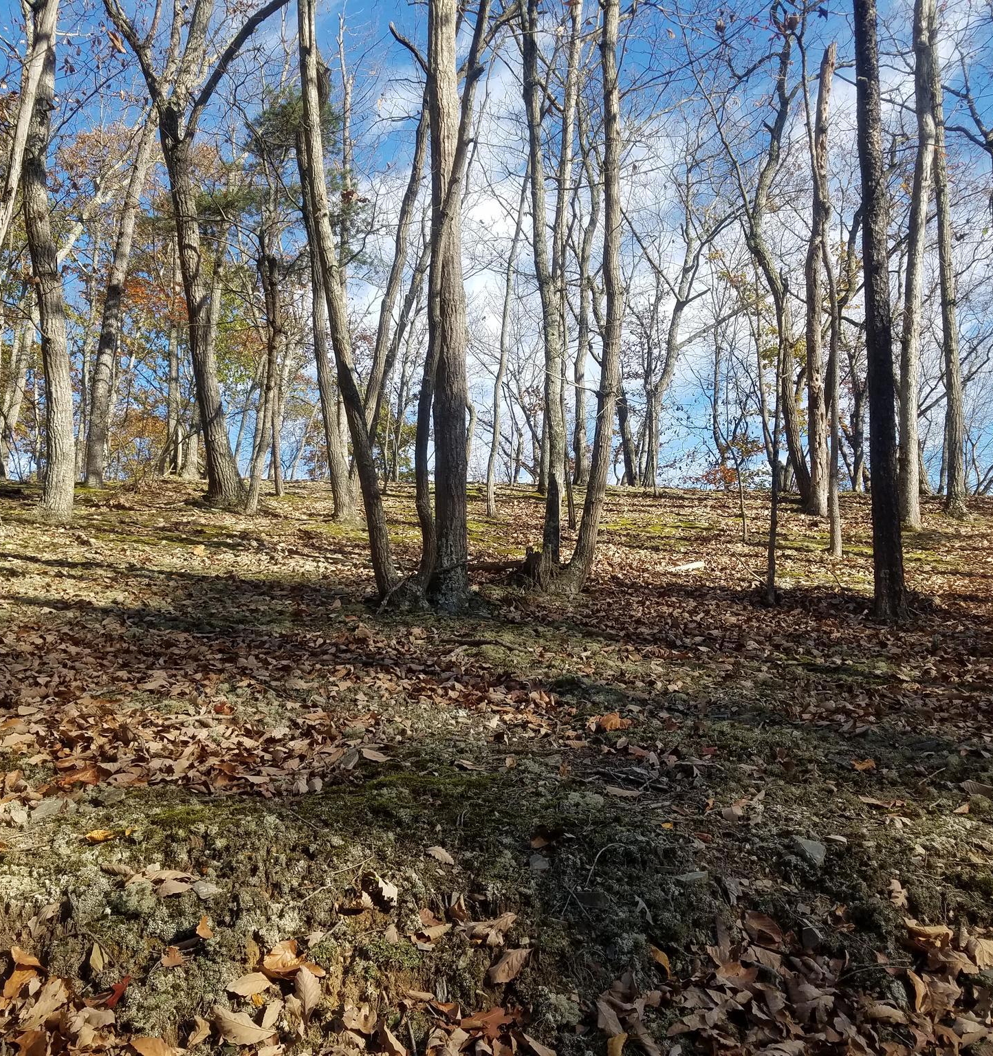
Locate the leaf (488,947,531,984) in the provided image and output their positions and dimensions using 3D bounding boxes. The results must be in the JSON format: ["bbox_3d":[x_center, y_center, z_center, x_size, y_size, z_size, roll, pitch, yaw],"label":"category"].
[{"bbox_3d":[0.033,0.992,2.400,0.118,0.020,0.053,-27,48,-27],"label":"leaf"}]

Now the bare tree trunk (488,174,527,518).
[{"bbox_3d":[0.208,-2.997,17.183,0.232,5.656,0.197,5,-4,0],"label":"bare tree trunk"}]

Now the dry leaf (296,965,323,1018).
[{"bbox_3d":[-0.443,1.093,2.500,0.056,0.115,0.025,-9,-39,-15],"label":"dry leaf"}]

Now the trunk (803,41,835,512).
[{"bbox_3d":[5.305,-4.096,17.256,0.359,7.880,0.341,2,-4,0],"label":"trunk"}]

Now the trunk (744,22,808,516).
[{"bbox_3d":[4.196,-3.985,15.849,0.910,7.278,0.700,0,-5,0],"label":"trunk"}]

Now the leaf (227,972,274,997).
[{"bbox_3d":[-0.560,1.041,2.400,0.103,0.022,0.052,-2,28,-4],"label":"leaf"}]

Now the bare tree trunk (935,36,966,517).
[{"bbox_3d":[6.144,-3.469,14.321,0.384,6.692,0.380,0,-5,0],"label":"bare tree trunk"}]

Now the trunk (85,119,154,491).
[{"bbox_3d":[-7.877,-4.826,22.259,0.394,8.007,0.394,7,-4,0],"label":"trunk"}]

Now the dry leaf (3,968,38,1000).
[{"bbox_3d":[-1.070,1.027,2.380,0.042,0.022,0.077,25,43,30],"label":"dry leaf"}]

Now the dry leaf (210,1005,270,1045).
[{"bbox_3d":[-0.556,1.073,2.300,0.158,0.025,0.063,10,30,18],"label":"dry leaf"}]

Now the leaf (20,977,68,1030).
[{"bbox_3d":[-0.985,1.035,2.301,0.054,0.022,0.119,16,39,20],"label":"leaf"}]

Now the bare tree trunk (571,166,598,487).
[{"bbox_3d":[1.520,-3.519,18.271,0.402,5.660,0.350,0,-5,0],"label":"bare tree trunk"}]

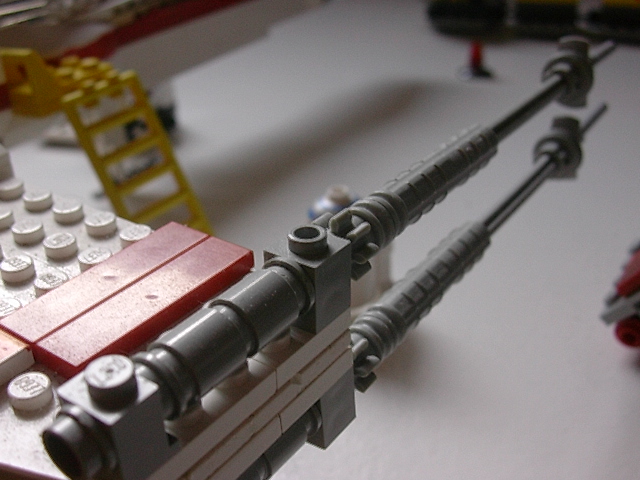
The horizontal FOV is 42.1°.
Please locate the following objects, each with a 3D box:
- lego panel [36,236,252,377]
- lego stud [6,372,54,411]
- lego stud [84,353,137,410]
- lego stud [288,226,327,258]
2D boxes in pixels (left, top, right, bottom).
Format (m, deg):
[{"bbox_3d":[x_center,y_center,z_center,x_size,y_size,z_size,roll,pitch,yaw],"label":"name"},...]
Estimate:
[{"bbox_3d":[-0.022,0.009,0.111,0.008,0.003,0.032,18,36,31],"label":"lego panel"},{"bbox_3d":[-0.034,0.018,0.098,0.005,0.002,0.005,-1,30,1],"label":"lego stud"},{"bbox_3d":[-0.020,0.013,0.081,0.005,0.002,0.005,18,36,31],"label":"lego stud"},{"bbox_3d":[-0.002,0.000,0.103,0.005,0.002,0.005,-1,30,1],"label":"lego stud"}]

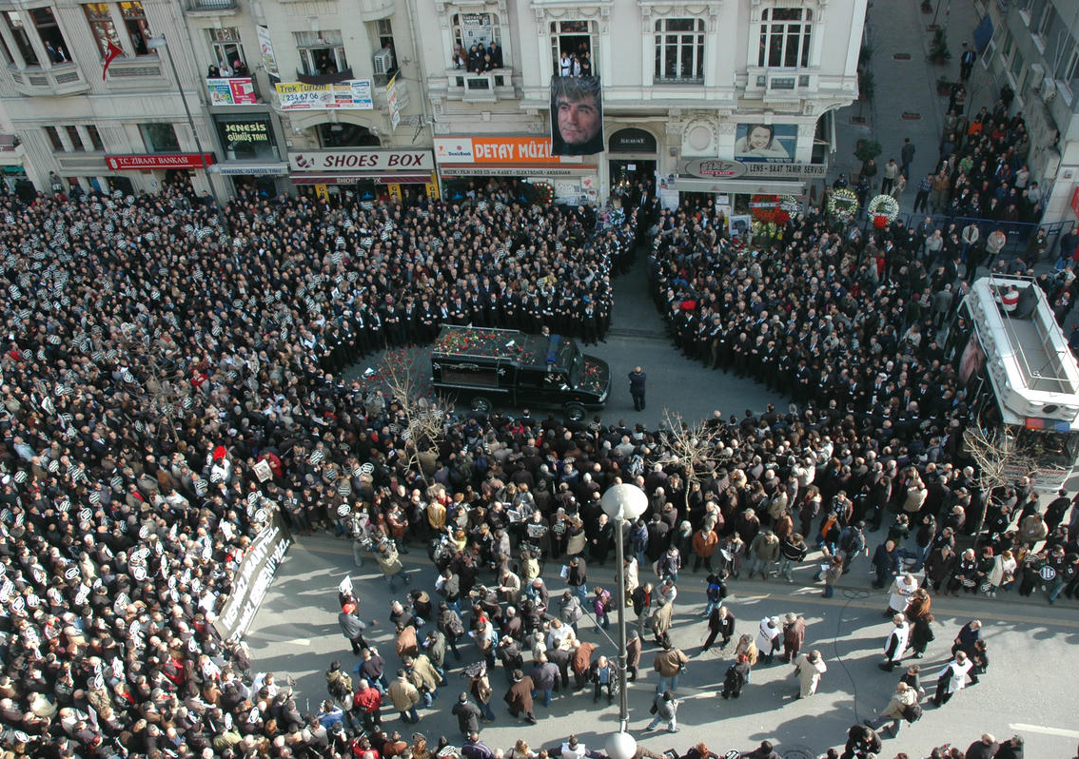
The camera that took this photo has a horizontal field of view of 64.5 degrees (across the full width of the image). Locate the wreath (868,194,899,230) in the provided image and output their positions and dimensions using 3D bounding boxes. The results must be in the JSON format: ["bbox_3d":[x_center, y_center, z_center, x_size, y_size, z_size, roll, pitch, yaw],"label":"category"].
[{"bbox_3d":[13.533,-6.608,33.663,1.260,1.350,0.300,11,31,19],"label":"wreath"}]

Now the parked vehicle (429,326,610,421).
[{"bbox_3d":[-0.420,-0.212,27.233,5.480,2.150,1.820,5,39,12],"label":"parked vehicle"}]

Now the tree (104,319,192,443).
[{"bbox_3d":[-10.579,1.265,24.348,2.300,4.800,2.200,3,39,10],"label":"tree"}]

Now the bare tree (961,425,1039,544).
[{"bbox_3d":[10.873,2.849,20.751,1.950,3.800,1.850,3,39,10],"label":"bare tree"}]

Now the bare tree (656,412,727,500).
[{"bbox_3d":[3.888,2.467,22.138,2.050,3.650,1.950,3,39,10],"label":"bare tree"}]

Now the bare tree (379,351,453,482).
[{"bbox_3d":[-3.171,1.680,22.914,2.050,4.900,2.000,3,39,10],"label":"bare tree"}]

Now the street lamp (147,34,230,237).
[{"bbox_3d":[-13.317,-8.721,33.710,0.600,9.260,1.350,3,39,10],"label":"street lamp"}]

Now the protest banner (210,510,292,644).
[{"bbox_3d":[-7.118,5.085,21.626,0.150,1.400,3.650,4,39,11],"label":"protest banner"}]

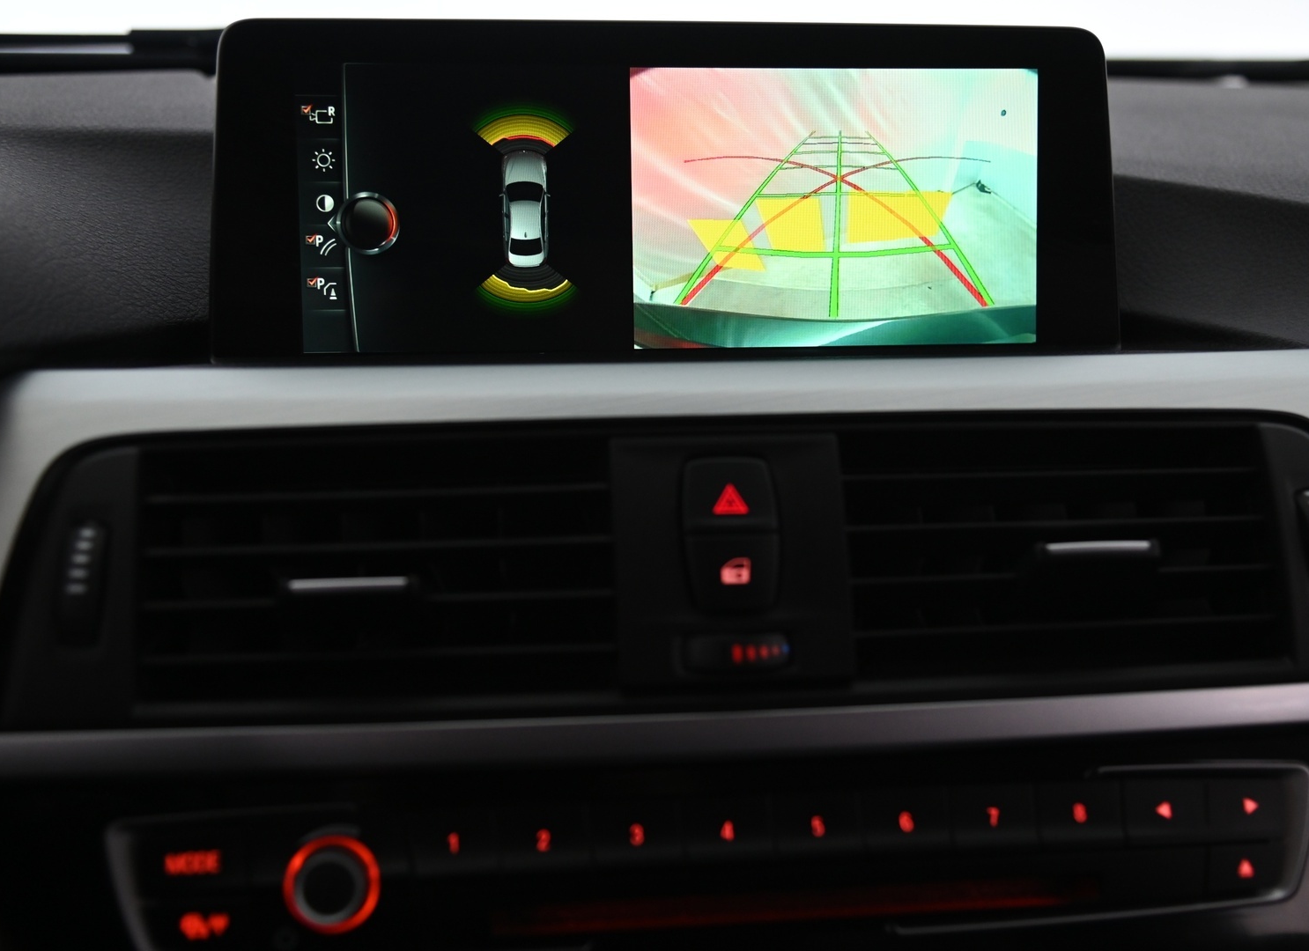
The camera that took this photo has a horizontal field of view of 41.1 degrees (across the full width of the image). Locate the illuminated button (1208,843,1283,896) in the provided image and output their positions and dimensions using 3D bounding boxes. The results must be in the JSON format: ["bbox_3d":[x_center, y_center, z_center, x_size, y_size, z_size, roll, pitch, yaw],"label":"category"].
[{"bbox_3d":[0.134,0.090,0.401,0.016,0.011,0.008,-1,-16,-7],"label":"illuminated button"}]

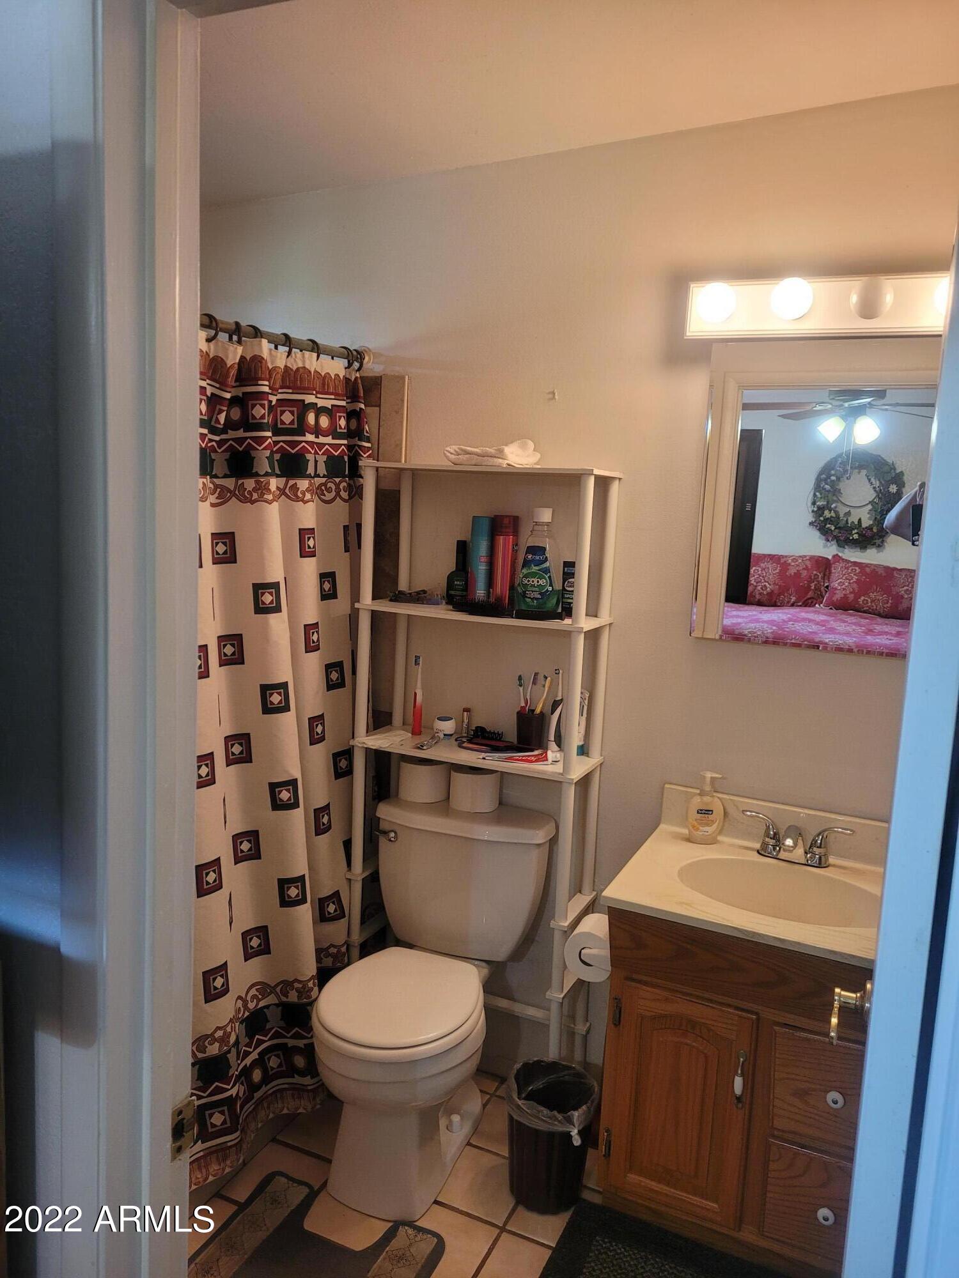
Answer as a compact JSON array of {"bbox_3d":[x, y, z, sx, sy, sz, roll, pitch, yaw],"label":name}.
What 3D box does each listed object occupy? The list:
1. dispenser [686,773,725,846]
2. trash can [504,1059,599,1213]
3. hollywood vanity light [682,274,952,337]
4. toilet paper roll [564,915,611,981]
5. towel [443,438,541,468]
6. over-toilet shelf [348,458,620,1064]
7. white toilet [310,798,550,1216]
[{"bbox_3d":[0.525,0.386,2.221,0.084,0.165,0.052,5,9,14],"label":"dispenser"},{"bbox_3d":[0.159,1.136,2.183,0.203,0.247,0.203,3,9,0],"label":"trash can"},{"bbox_3d":[0.729,-0.694,1.989,0.614,0.117,0.131,7,9,24],"label":"hollywood vanity light"},{"bbox_3d":[0.252,0.660,2.065,0.108,0.108,0.105,7,9,24],"label":"toilet paper roll"},{"bbox_3d":[0.029,-0.431,2.270,0.211,0.066,0.161,7,9,24],"label":"towel"},{"bbox_3d":[-0.008,0.401,2.391,0.580,1.620,0.230,7,9,24],"label":"over-toilet shelf"},{"bbox_3d":[-0.132,0.838,2.265,0.478,0.780,0.634,7,9,24],"label":"white toilet"}]

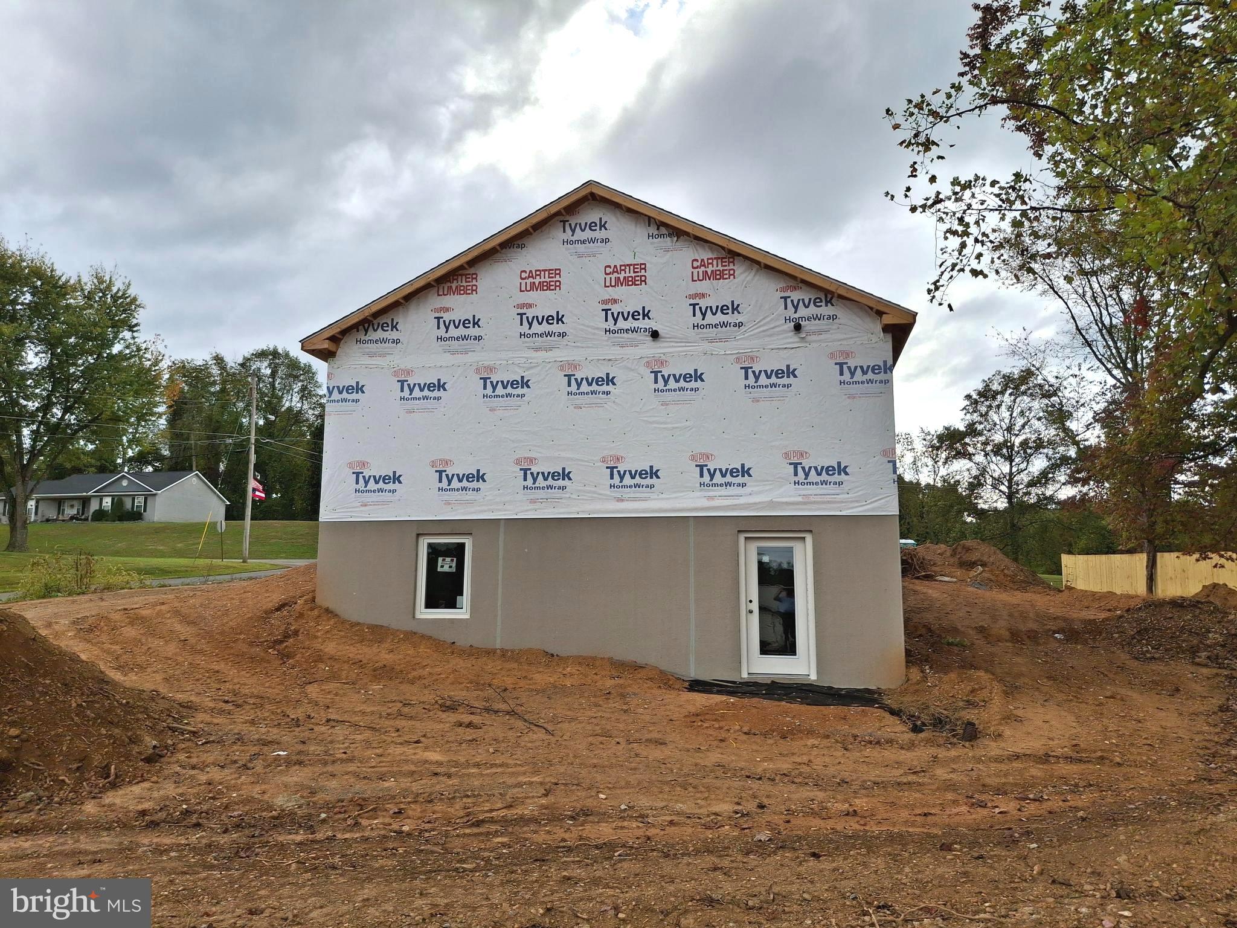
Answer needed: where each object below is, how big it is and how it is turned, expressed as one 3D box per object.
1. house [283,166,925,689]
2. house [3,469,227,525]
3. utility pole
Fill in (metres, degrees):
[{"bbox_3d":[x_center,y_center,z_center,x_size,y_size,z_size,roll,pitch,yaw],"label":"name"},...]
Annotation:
[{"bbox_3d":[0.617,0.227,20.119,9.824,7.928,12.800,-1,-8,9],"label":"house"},{"bbox_3d":[-47.161,3.393,82.839,18.000,5.092,10.022,-1,-8,10],"label":"house"},{"bbox_3d":[-20.363,0.165,49.432,0.280,10.572,0.280,-1,-8,9],"label":"utility pole"}]

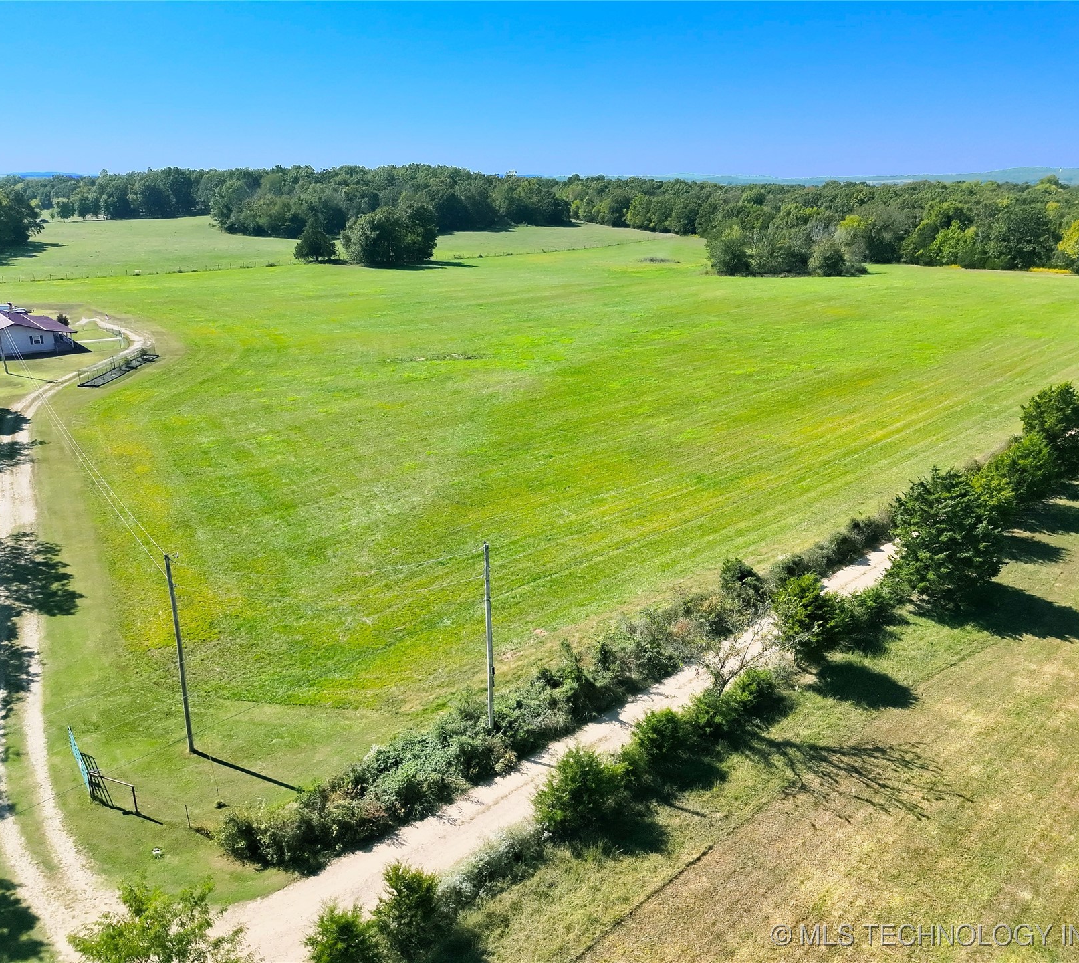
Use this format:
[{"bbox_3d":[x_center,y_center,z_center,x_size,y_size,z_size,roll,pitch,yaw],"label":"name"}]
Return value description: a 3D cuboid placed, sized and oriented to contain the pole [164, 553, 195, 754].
[{"bbox_3d":[-14.432,7.067,35.753,0.280,8.890,0.280,0,19,0],"label":"pole"}]

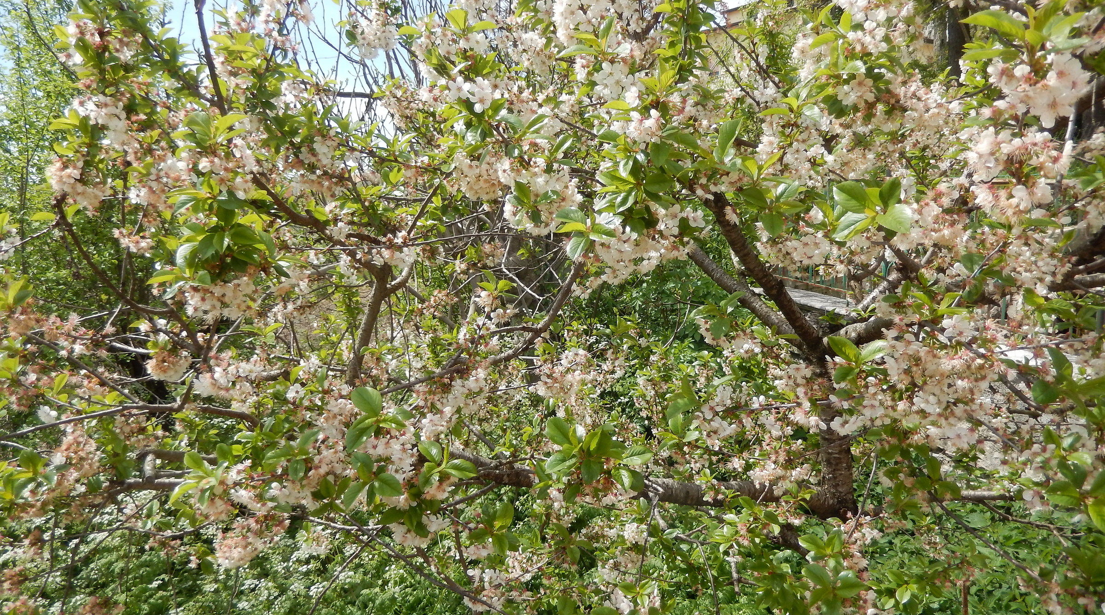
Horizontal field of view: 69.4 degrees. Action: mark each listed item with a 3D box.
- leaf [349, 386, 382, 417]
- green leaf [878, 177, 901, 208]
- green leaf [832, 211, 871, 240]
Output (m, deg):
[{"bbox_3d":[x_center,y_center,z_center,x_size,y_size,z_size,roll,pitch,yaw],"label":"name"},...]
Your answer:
[{"bbox_3d":[-0.268,0.138,1.150,0.035,0.055,0.011,-47,20,-14],"label":"leaf"},{"bbox_3d":[0.480,-0.162,1.130,0.026,0.050,0.011,24,41,18],"label":"green leaf"},{"bbox_3d":[0.420,-0.114,1.120,0.065,0.028,0.014,-32,-6,5],"label":"green leaf"}]

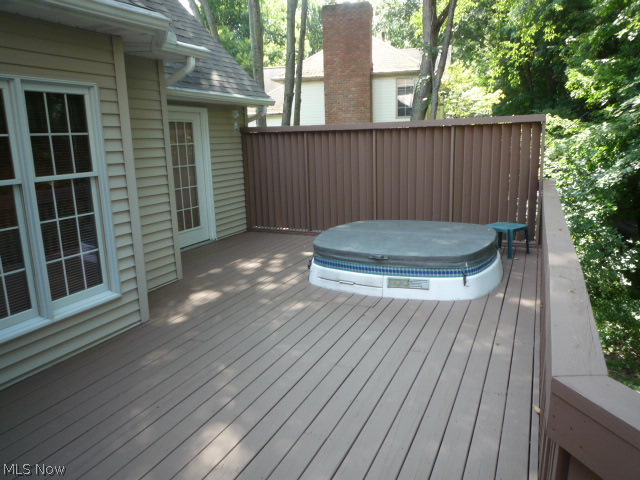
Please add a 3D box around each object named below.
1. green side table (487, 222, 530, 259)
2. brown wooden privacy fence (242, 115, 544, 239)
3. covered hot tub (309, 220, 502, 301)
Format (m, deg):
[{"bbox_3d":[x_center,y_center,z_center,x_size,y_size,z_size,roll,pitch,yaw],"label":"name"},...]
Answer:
[{"bbox_3d":[2.569,-0.004,6.394,0.441,0.395,0.441,-10,15,-34],"label":"green side table"},{"bbox_3d":[0.869,-0.935,7.429,4.869,1.862,0.130,4,14,24],"label":"brown wooden privacy fence"},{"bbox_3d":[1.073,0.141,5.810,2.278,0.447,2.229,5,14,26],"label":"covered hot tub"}]

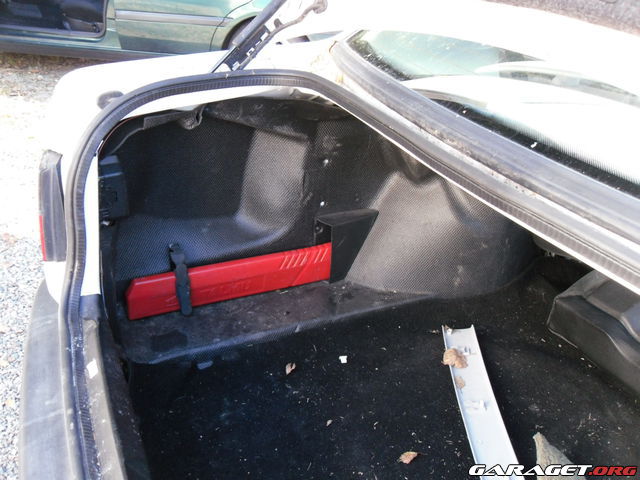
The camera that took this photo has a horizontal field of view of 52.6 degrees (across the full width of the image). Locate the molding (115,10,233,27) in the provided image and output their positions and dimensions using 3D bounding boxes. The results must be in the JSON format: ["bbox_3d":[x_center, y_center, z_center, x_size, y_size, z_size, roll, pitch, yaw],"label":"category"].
[{"bbox_3d":[-0.912,-1.369,4.000,0.820,0.054,0.025,10,31,17],"label":"molding"}]

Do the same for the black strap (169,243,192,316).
[{"bbox_3d":[-0.272,0.077,1.260,0.030,0.130,0.050,-10,31,-17],"label":"black strap"}]

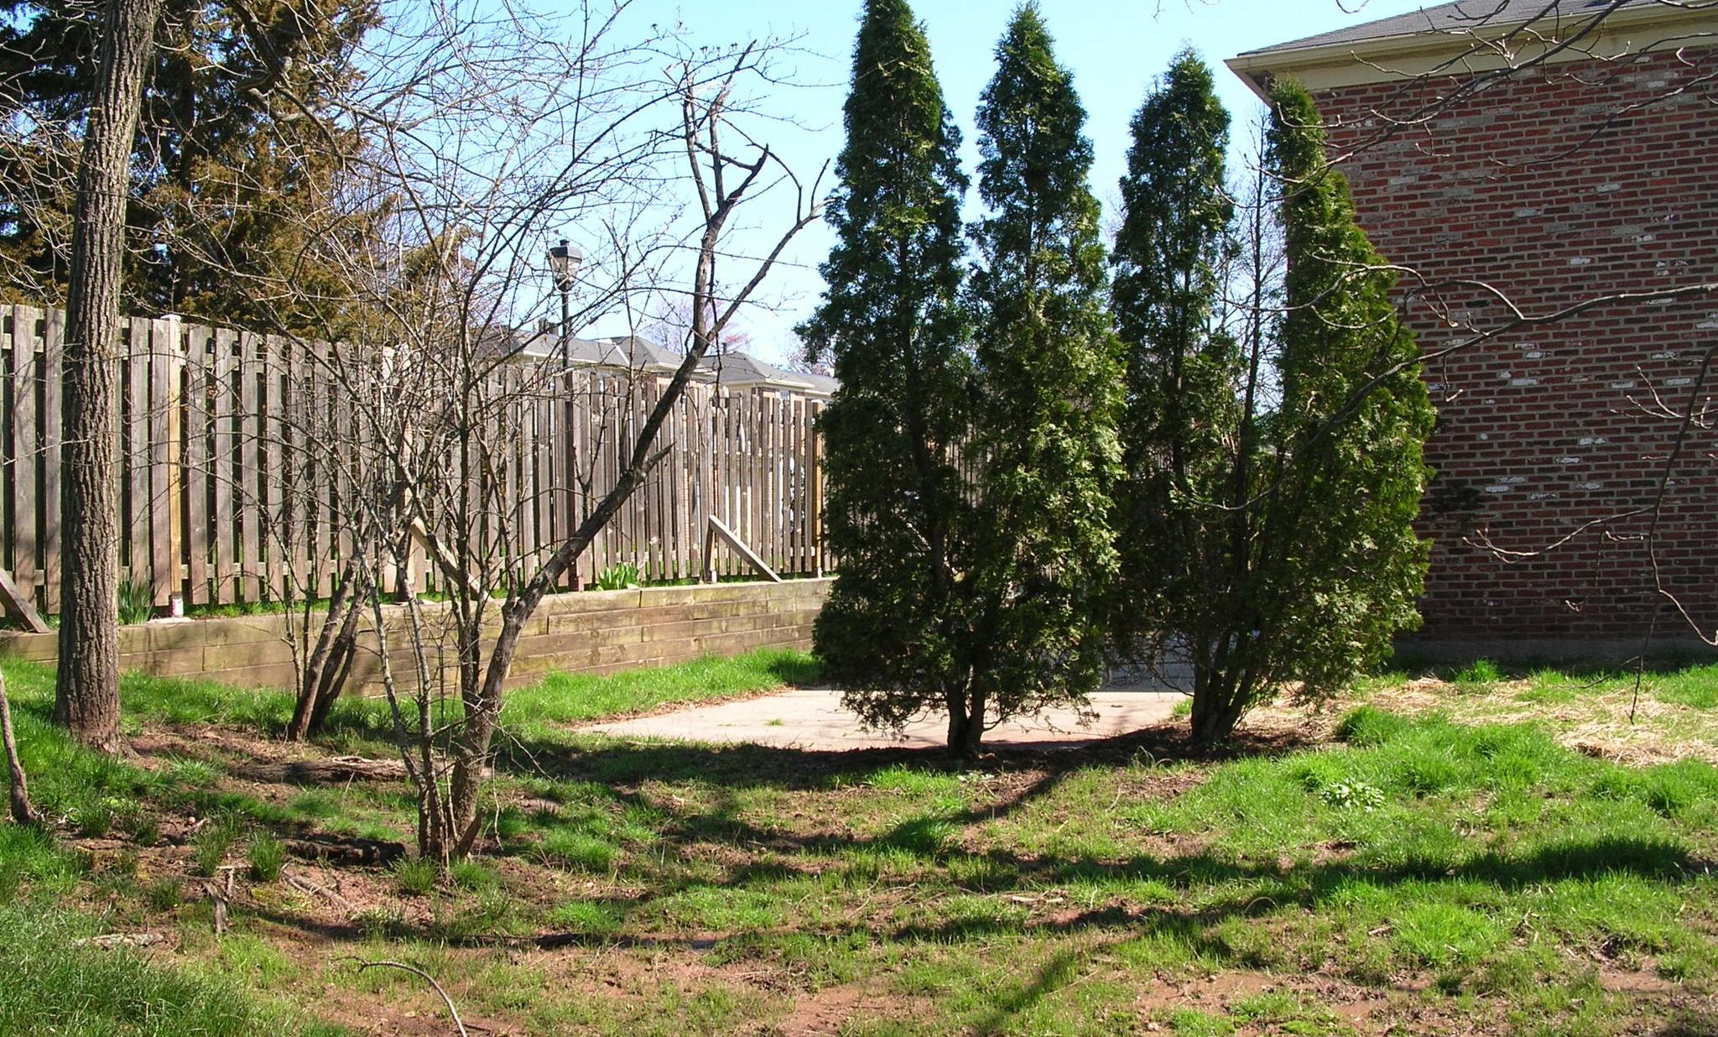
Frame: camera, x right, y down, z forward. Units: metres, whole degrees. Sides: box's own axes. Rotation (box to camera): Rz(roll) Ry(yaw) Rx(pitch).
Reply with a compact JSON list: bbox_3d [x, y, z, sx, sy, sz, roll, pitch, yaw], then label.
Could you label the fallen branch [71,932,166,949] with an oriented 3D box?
[{"bbox_3d":[-2.536,1.446,6.116,0.320,0.055,0.080,-2,0,-6],"label":"fallen branch"}]

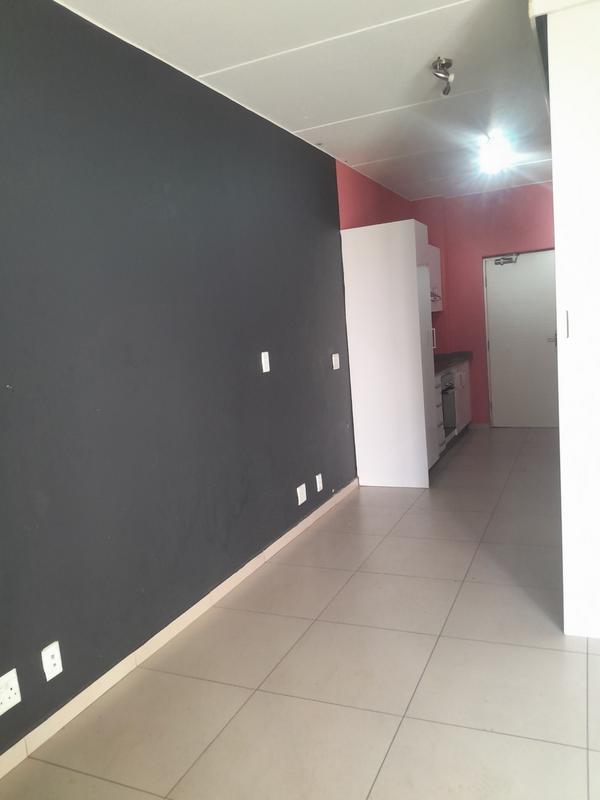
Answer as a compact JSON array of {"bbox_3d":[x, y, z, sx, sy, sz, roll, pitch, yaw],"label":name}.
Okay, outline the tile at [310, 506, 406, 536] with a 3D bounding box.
[{"bbox_3d":[0.441,0.880,4.424,0.590,0.010,0.590,-2,7,25],"label":"tile"}]

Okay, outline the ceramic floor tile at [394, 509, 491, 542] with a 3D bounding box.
[{"bbox_3d":[0.987,0.875,4.199,0.600,0.010,0.600,-3,7,25],"label":"ceramic floor tile"}]

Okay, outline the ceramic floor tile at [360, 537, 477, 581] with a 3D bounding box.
[{"bbox_3d":[0.735,0.960,3.659,0.600,0.010,0.600,-3,7,25],"label":"ceramic floor tile"}]

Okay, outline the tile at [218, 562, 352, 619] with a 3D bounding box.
[{"bbox_3d":[-0.066,1.069,3.380,0.600,0.010,0.600,-3,7,25],"label":"tile"}]

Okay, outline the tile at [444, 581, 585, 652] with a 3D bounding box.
[{"bbox_3d":[1.030,1.019,2.859,0.600,0.010,0.600,-3,7,25],"label":"tile"}]

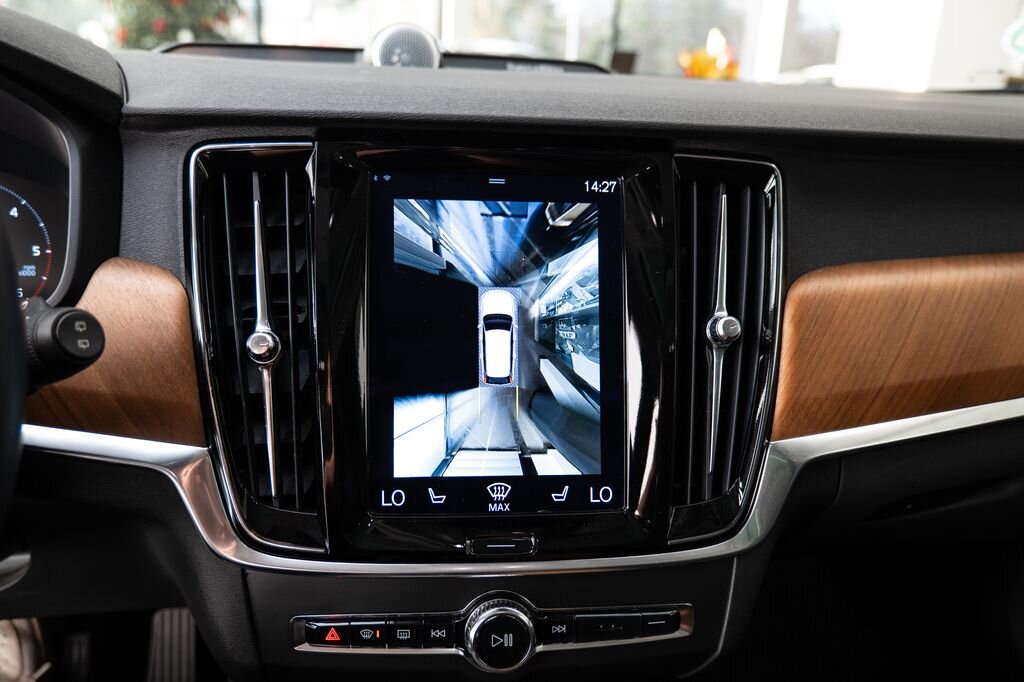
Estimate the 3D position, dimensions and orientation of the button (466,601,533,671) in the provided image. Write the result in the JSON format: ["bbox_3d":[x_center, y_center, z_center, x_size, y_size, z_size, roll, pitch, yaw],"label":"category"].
[{"bbox_3d":[-0.006,0.151,0.366,0.035,0.035,0.018,0,-5,-6],"label":"button"}]

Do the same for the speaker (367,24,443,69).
[{"bbox_3d":[-0.087,-0.227,0.585,0.057,0.054,0.045,1,6,-6],"label":"speaker"}]

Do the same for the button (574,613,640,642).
[{"bbox_3d":[0.050,0.152,0.381,0.036,0.014,0.009,0,-5,-6],"label":"button"}]

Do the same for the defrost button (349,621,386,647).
[{"bbox_3d":[-0.074,0.150,0.367,0.018,0.013,0.009,0,-5,-6],"label":"defrost button"}]

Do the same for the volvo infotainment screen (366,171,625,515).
[{"bbox_3d":[-0.009,0.001,0.385,0.138,0.184,0.010,0,-5,-6],"label":"volvo infotainment screen"}]

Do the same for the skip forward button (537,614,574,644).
[{"bbox_3d":[0.022,0.152,0.378,0.019,0.014,0.009,0,-5,-6],"label":"skip forward button"}]

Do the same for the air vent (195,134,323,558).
[{"bbox_3d":[-0.131,0.004,0.376,0.066,0.209,0.030,0,-5,-6],"label":"air vent"}]

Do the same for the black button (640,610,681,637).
[{"bbox_3d":[0.079,0.151,0.384,0.022,0.014,0.009,0,-5,-6],"label":"black button"}]

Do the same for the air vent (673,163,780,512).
[{"bbox_3d":[0.116,0.000,0.404,0.060,0.203,0.030,0,-5,-6],"label":"air vent"}]

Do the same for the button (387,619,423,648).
[{"bbox_3d":[-0.055,0.151,0.369,0.018,0.015,0.009,0,-5,-6],"label":"button"}]

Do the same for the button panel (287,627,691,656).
[{"bbox_3d":[-0.009,0.152,0.377,0.206,0.023,0.016,0,-5,-6],"label":"button panel"}]

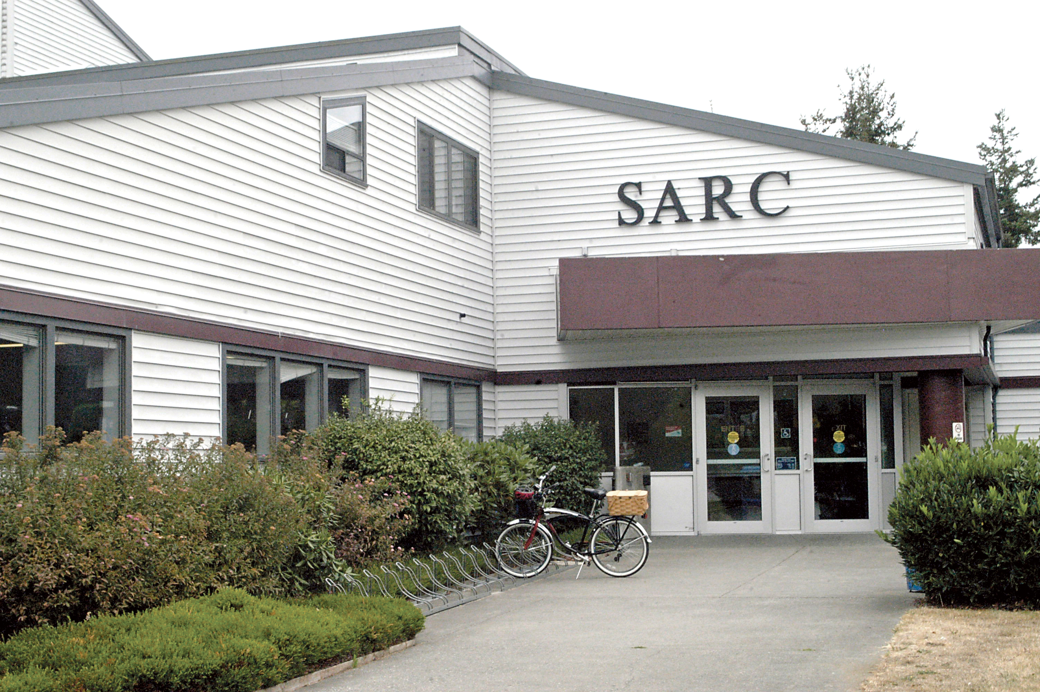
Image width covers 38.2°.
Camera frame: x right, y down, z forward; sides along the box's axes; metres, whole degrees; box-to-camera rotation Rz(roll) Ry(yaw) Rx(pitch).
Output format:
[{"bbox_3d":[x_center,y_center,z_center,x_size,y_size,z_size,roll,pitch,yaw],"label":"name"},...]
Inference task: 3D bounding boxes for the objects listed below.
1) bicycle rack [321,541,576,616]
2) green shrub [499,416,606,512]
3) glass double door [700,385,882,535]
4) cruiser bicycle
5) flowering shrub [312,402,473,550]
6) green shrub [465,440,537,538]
[{"bbox_3d":[-0.489,2.413,16.156,0.600,0.430,6.330,-2,-3,18],"label":"bicycle rack"},{"bbox_3d":[0.427,1.809,20.500,1.400,1.681,1.400,-1,-5,0],"label":"green shrub"},{"bbox_3d":[3.841,1.625,21.600,2.660,2.170,0.120,0,-5,-3],"label":"glass double door"},{"bbox_3d":[0.596,1.961,16.784,1.850,1.270,0.660,-2,-5,17],"label":"cruiser bicycle"},{"bbox_3d":[-1.407,1.505,16.500,2.100,1.753,1.500,-2,-5,19],"label":"flowering shrub"},{"bbox_3d":[-0.276,1.944,19.200,1.200,1.450,1.150,-1,-5,0],"label":"green shrub"}]

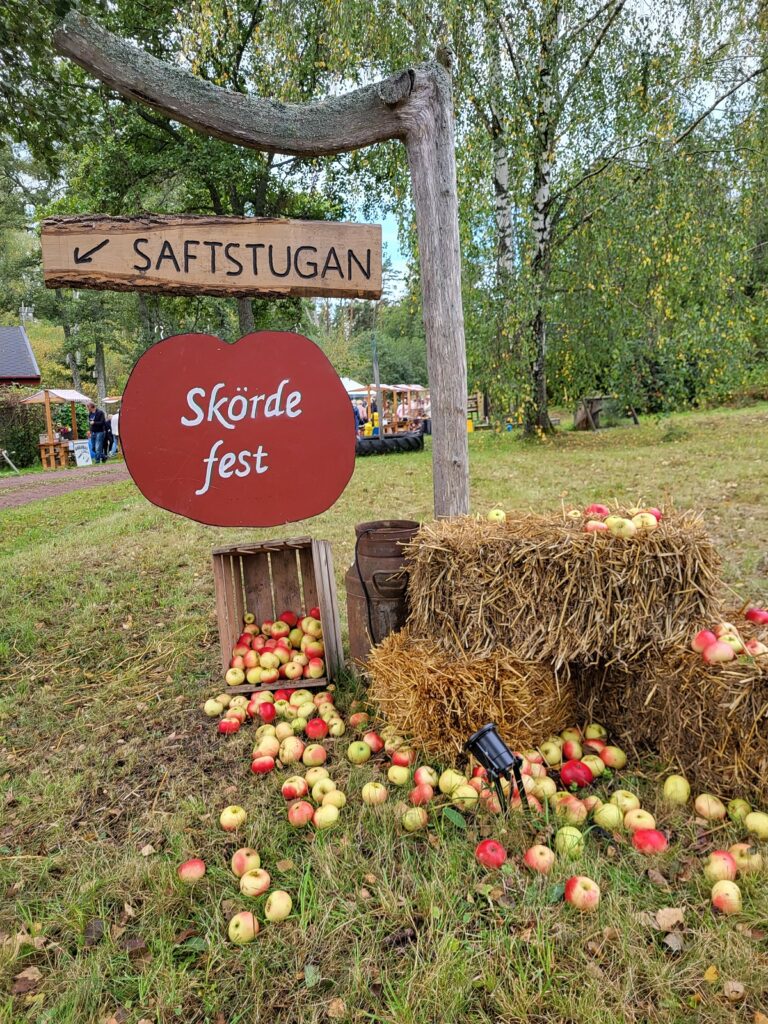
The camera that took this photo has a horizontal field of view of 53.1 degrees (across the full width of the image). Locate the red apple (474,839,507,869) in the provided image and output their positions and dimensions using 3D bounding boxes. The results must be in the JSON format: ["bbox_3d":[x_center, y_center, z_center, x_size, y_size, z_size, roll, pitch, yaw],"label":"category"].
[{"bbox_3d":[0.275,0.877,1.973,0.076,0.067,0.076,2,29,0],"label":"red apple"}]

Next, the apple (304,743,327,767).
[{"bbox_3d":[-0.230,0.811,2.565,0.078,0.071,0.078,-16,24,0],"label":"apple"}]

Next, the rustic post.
[{"bbox_3d":[-0.409,-0.513,2.981,1.463,2.666,0.220,-3,9,0],"label":"rustic post"}]

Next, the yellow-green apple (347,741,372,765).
[{"bbox_3d":[-0.078,0.764,2.443,0.073,0.070,0.073,-2,8,0],"label":"yellow-green apple"}]

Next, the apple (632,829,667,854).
[{"bbox_3d":[0.666,0.824,1.926,0.072,0.065,0.072,0,9,0],"label":"apple"}]

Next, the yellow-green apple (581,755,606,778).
[{"bbox_3d":[0.642,0.781,2.362,0.069,0.063,0.069,0,9,0],"label":"yellow-green apple"}]

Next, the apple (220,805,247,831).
[{"bbox_3d":[-0.424,0.863,2.166,0.071,0.064,0.071,0,9,0],"label":"apple"}]

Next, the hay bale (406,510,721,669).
[{"bbox_3d":[0.612,0.237,2.745,0.977,0.361,0.461,0,8,14],"label":"hay bale"}]

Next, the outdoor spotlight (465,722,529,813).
[{"bbox_3d":[0.335,0.758,2.273,0.165,0.240,0.120,6,12,42],"label":"outdoor spotlight"}]

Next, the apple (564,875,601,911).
[{"bbox_3d":[0.449,0.864,1.741,0.073,0.066,0.073,0,9,0],"label":"apple"}]

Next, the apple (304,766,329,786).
[{"bbox_3d":[-0.209,0.825,2.399,0.070,0.063,0.070,0,9,0],"label":"apple"}]

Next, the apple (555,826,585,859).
[{"bbox_3d":[0.475,0.844,1.962,0.072,0.071,0.072,-1,9,0],"label":"apple"}]

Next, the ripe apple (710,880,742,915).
[{"bbox_3d":[0.854,0.958,1.915,0.073,0.068,0.073,-3,9,0],"label":"ripe apple"}]

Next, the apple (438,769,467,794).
[{"bbox_3d":[0.211,0.831,2.371,0.081,0.075,0.081,-3,9,0],"label":"apple"}]

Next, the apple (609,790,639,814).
[{"bbox_3d":[0.670,0.806,2.138,0.070,0.064,0.070,0,9,0],"label":"apple"}]

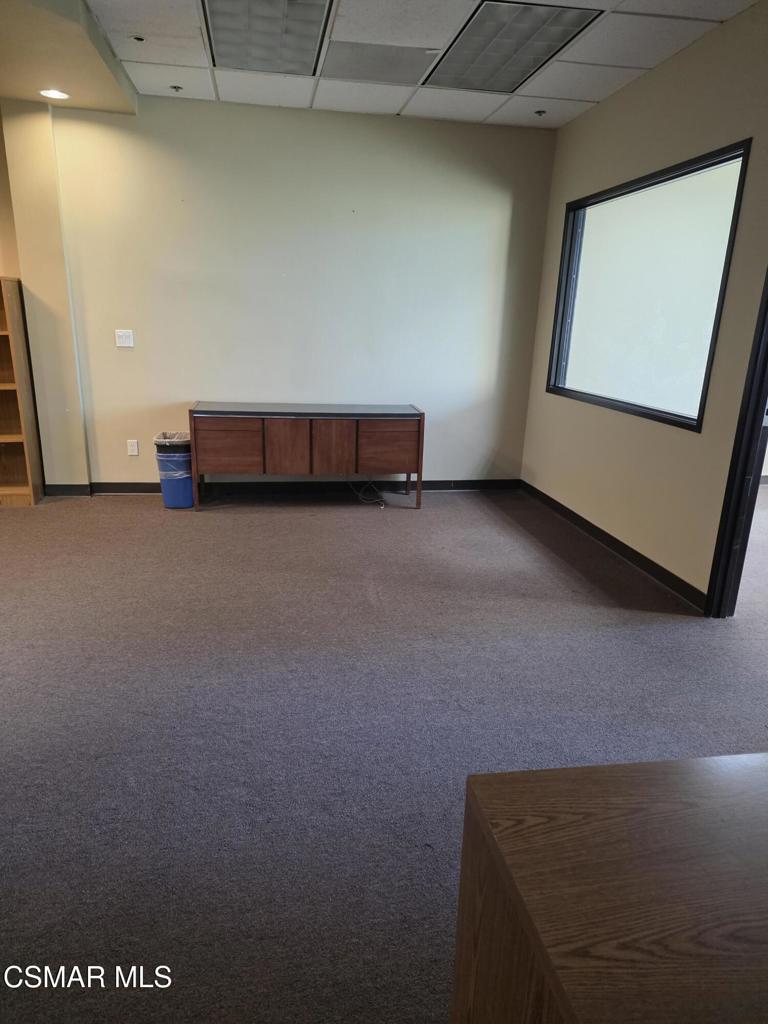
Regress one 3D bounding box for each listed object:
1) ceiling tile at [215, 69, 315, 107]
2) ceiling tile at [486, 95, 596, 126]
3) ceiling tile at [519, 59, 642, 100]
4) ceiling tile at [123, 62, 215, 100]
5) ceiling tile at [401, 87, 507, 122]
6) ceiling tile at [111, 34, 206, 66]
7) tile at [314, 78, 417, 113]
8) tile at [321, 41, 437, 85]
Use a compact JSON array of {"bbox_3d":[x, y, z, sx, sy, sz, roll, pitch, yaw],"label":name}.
[{"bbox_3d":[-0.741,-2.670,4.288,0.615,0.022,0.630,-1,16,-10],"label":"ceiling tile"},{"bbox_3d":[1.035,-2.692,4.572,0.558,0.020,0.657,-1,16,-10],"label":"ceiling tile"},{"bbox_3d":[1.141,-2.516,3.973,0.558,0.020,0.610,-1,16,-10],"label":"ceiling tile"},{"bbox_3d":[-1.291,-2.651,4.175,0.506,0.020,0.657,-1,16,-10],"label":"ceiling tile"},{"bbox_3d":[0.460,-2.682,4.474,0.610,0.020,0.657,-1,16,-10],"label":"ceiling tile"},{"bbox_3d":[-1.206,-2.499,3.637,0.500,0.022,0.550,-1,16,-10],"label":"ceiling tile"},{"bbox_3d":[-0.141,-2.671,4.372,0.610,0.020,0.657,-1,16,-10],"label":"tile"},{"bbox_3d":[-0.035,-2.495,3.772,0.610,0.020,0.610,-1,16,-10],"label":"tile"}]

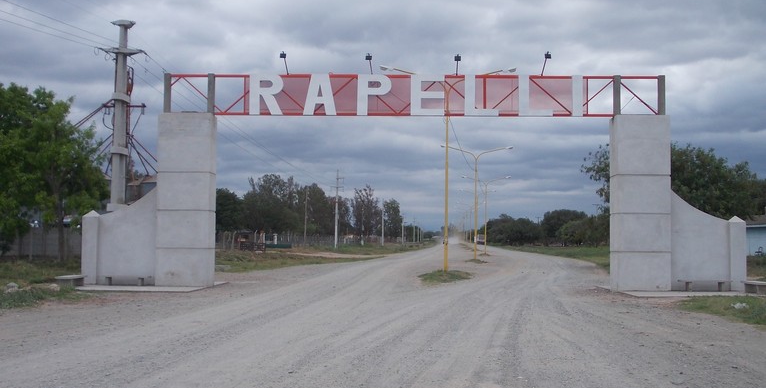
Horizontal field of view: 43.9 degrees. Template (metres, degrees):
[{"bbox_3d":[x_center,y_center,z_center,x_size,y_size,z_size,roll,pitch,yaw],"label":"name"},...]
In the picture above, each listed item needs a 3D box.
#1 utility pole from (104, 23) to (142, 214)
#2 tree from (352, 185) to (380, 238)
[{"bbox_3d":[-12.594,-2.487,45.726,1.800,11.869,1.100,0,-3,-1],"label":"utility pole"},{"bbox_3d":[-3.955,4.889,224.681,6.623,13.815,6.623,0,-3,-1],"label":"tree"}]

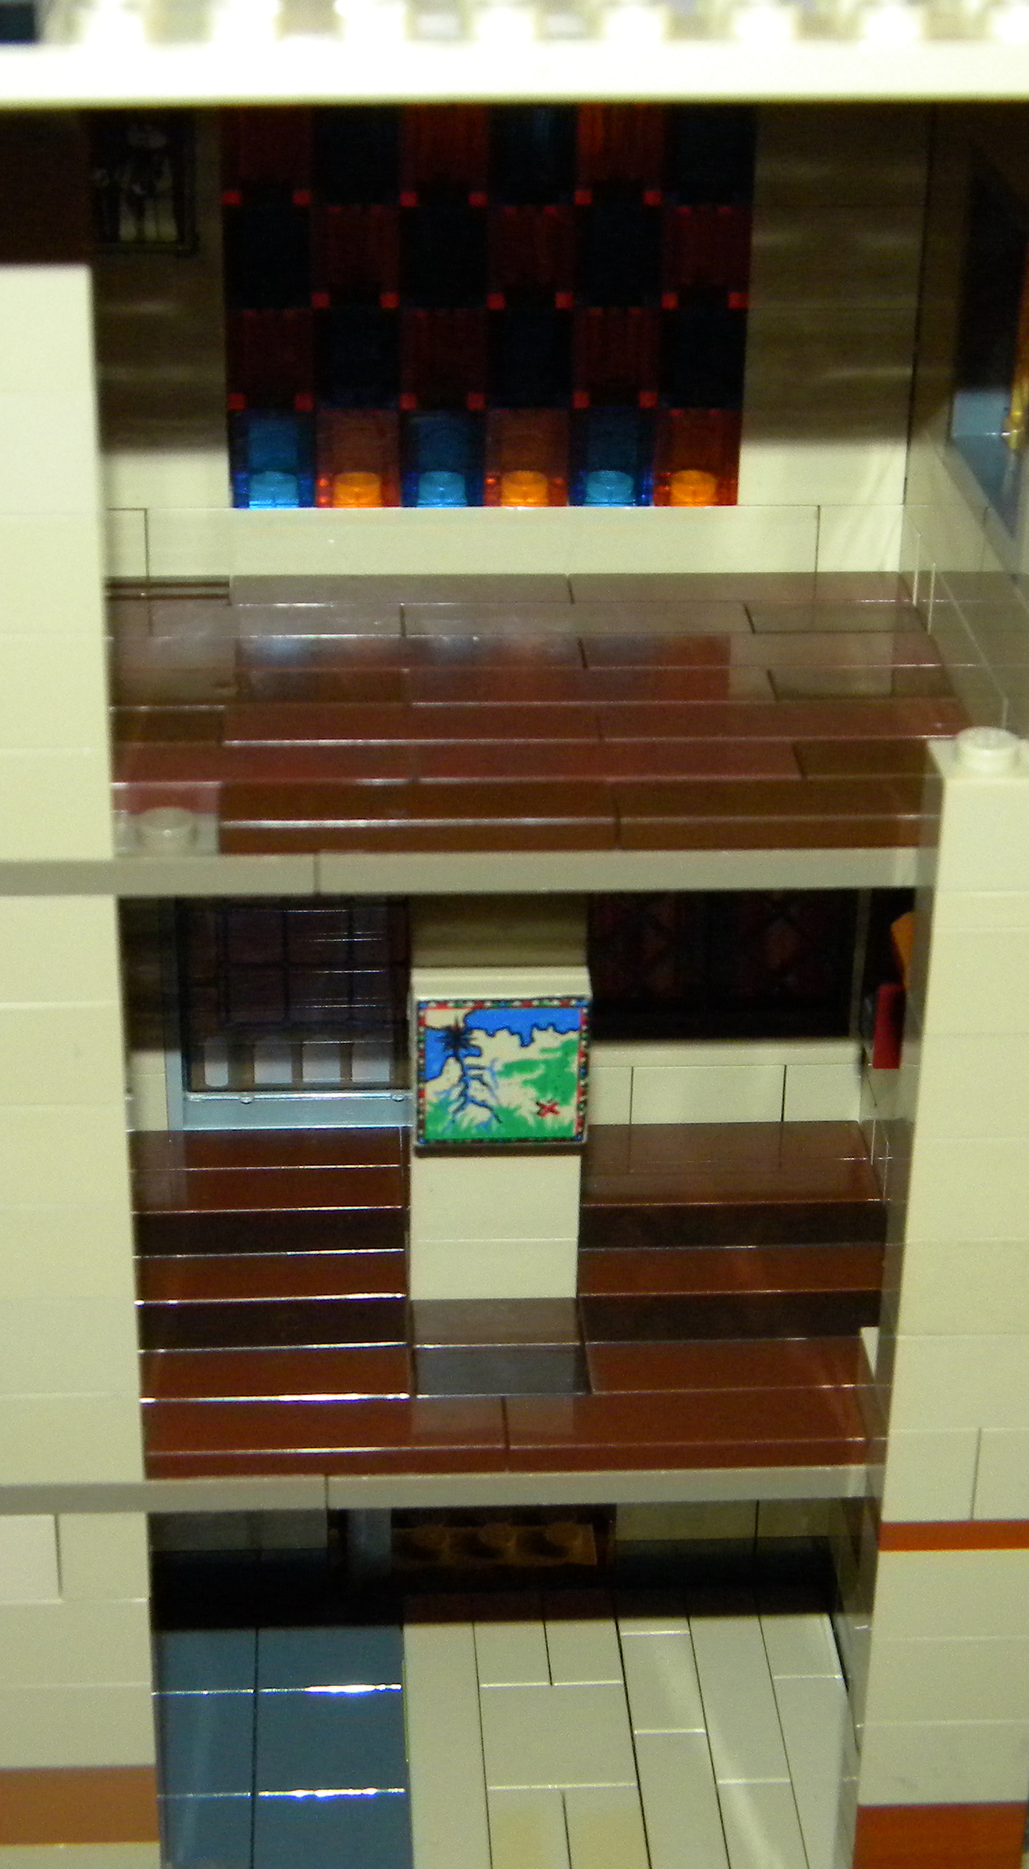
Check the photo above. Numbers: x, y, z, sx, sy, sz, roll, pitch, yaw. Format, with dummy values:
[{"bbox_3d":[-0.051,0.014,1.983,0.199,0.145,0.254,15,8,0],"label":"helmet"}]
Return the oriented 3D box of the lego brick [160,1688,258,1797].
[{"bbox_3d":[-0.035,0.087,0.312,0.016,0.003,0.016,-1,26,-4],"label":"lego brick"}]

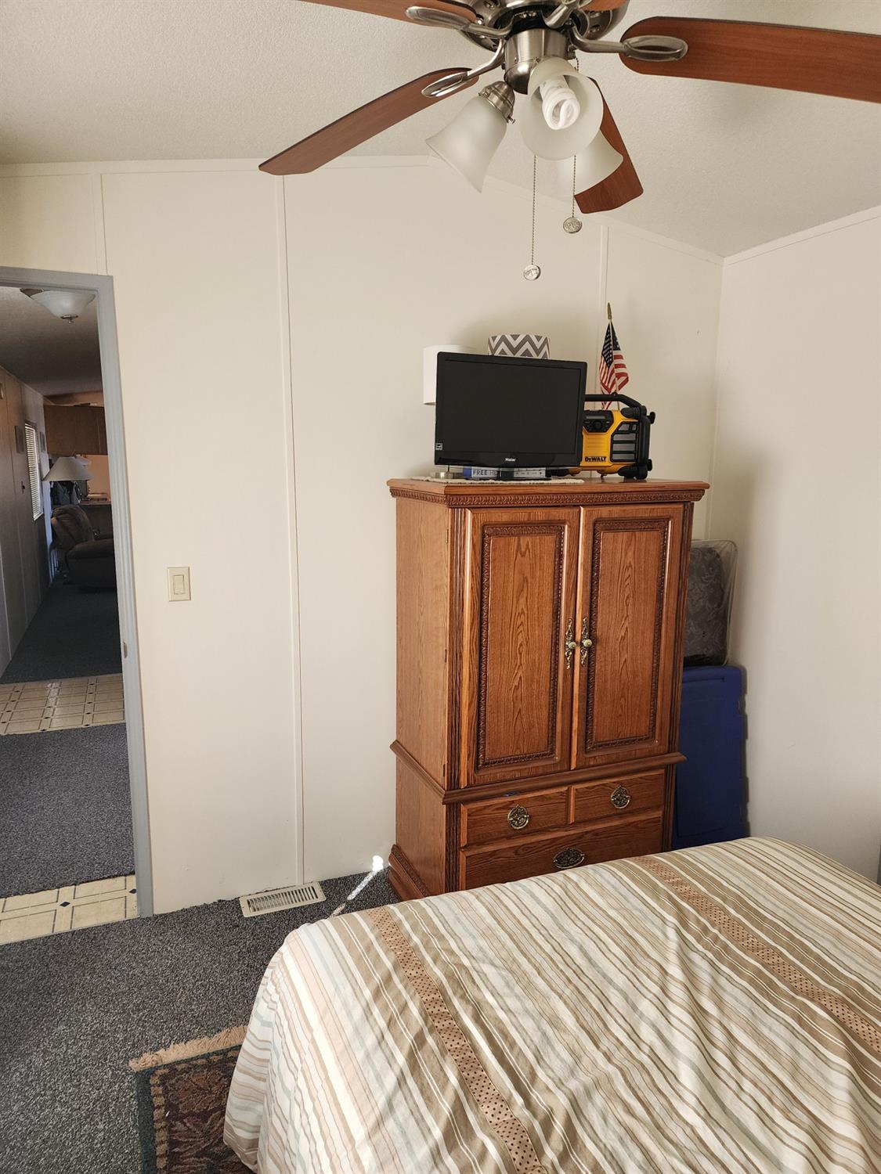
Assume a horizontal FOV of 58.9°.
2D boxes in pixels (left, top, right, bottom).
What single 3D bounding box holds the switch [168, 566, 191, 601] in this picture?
[{"bbox_3d":[-0.857,-0.009,2.563,0.069,0.114,0.012,-4,11,-21],"label":"switch"}]

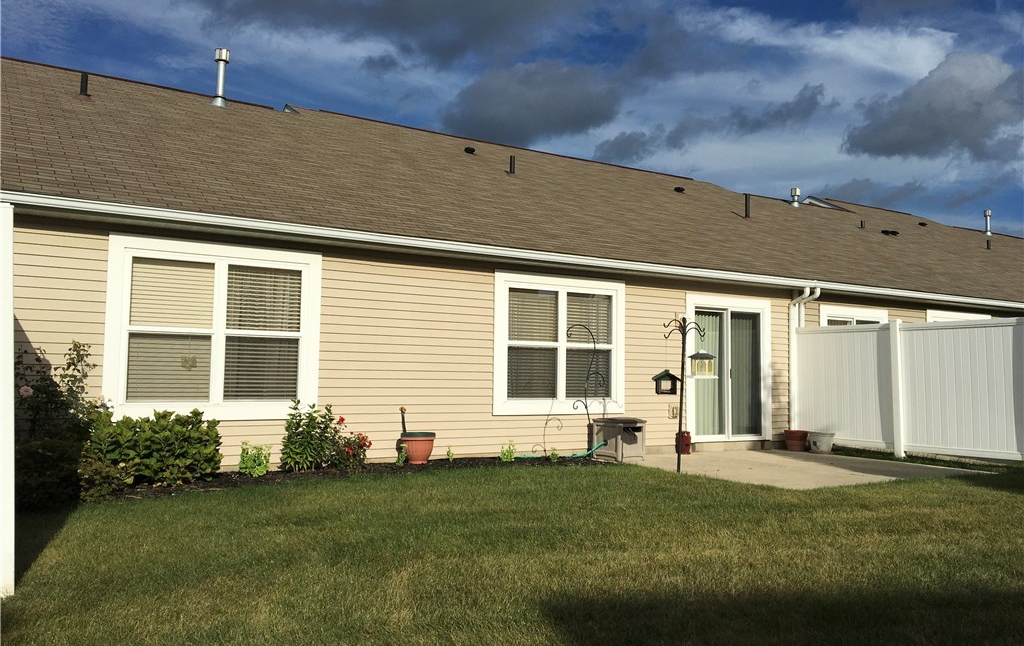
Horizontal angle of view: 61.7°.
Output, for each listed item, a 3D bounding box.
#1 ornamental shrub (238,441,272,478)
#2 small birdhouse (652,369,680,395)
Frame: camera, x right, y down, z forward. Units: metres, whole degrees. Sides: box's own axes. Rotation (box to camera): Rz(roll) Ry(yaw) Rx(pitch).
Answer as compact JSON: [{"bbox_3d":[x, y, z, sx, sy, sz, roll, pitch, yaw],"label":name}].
[{"bbox_3d":[-2.590,1.373,8.662,0.310,0.340,0.290,3,-5,-33],"label":"ornamental shrub"},{"bbox_3d":[1.883,0.723,10.389,0.330,0.290,0.220,1,-4,-7],"label":"small birdhouse"}]

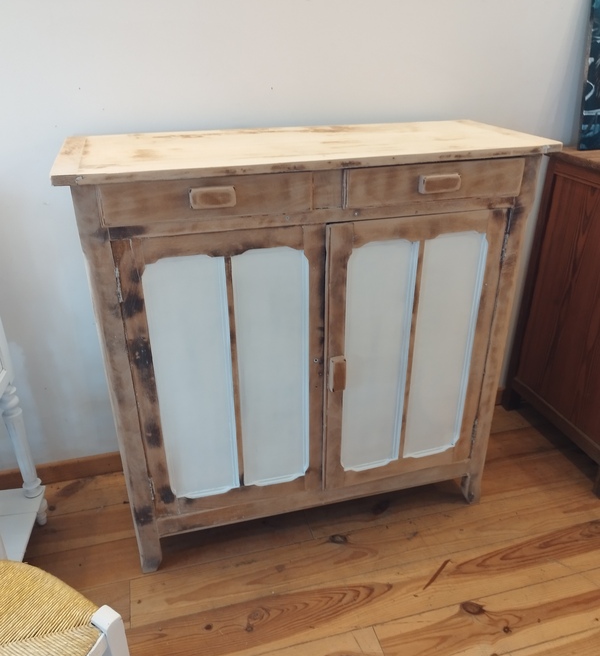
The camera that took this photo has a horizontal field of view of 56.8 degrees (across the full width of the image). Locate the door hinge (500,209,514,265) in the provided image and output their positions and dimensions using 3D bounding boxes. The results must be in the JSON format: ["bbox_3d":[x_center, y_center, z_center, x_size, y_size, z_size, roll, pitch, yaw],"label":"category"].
[{"bbox_3d":[0.480,-0.213,1.287,0.015,0.128,0.014,-7,28,-13],"label":"door hinge"}]

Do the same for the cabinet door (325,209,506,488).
[{"bbox_3d":[0.269,0.077,1.377,0.434,0.730,0.026,-7,28,-13],"label":"cabinet door"}]

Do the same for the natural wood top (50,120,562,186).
[{"bbox_3d":[0.015,-0.410,1.254,1.040,0.022,0.391,-7,28,-13],"label":"natural wood top"}]

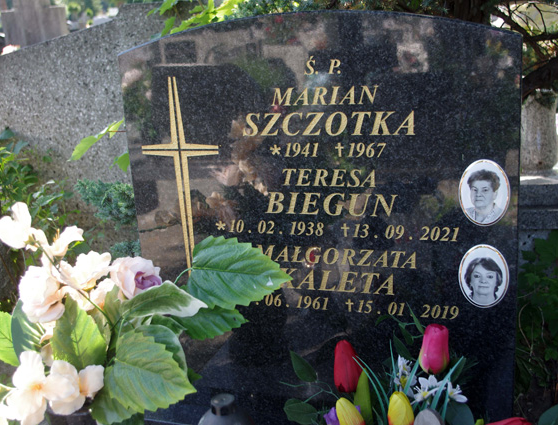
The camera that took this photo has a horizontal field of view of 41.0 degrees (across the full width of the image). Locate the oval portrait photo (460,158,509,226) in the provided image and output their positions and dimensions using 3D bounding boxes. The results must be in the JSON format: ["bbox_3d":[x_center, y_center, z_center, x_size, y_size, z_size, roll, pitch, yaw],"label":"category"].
[{"bbox_3d":[0.364,-0.033,1.321,0.088,0.123,0.009,2,16,19],"label":"oval portrait photo"}]

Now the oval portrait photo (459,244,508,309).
[{"bbox_3d":[0.374,0.119,1.363,0.088,0.123,0.009,2,16,19],"label":"oval portrait photo"}]

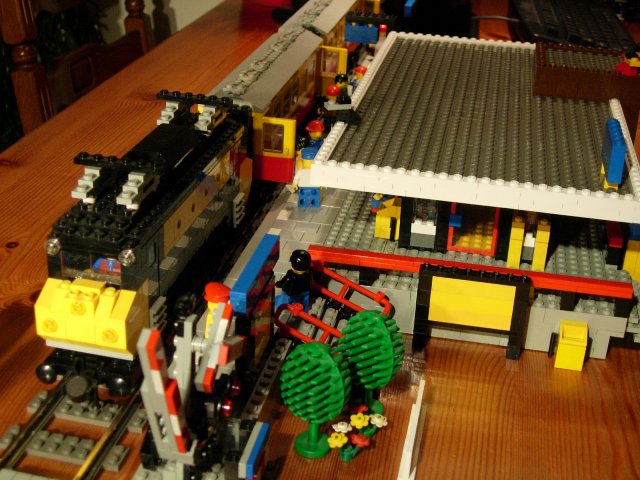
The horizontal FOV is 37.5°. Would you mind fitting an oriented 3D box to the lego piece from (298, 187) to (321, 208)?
[{"bbox_3d":[-0.007,-0.032,0.677,0.016,0.017,0.009,3,25,0],"label":"lego piece"}]

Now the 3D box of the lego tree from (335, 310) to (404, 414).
[{"bbox_3d":[0.026,0.065,0.495,0.033,0.059,0.036,-14,30,-31],"label":"lego tree"}]

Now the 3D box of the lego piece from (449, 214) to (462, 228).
[{"bbox_3d":[0.089,-0.013,0.611,0.008,0.008,0.008,7,25,9],"label":"lego piece"}]

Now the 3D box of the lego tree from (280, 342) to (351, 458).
[{"bbox_3d":[-0.002,0.078,0.465,0.033,0.059,0.036,2,25,-1],"label":"lego tree"}]

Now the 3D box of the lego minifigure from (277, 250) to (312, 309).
[{"bbox_3d":[-0.015,0.023,0.565,0.020,0.040,0.014,-17,32,-36],"label":"lego minifigure"}]

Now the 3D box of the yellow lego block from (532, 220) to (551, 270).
[{"bbox_3d":[0.141,0.003,0.601,0.008,0.033,0.008,7,25,9],"label":"yellow lego block"}]

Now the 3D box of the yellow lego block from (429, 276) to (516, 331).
[{"bbox_3d":[0.089,0.036,0.553,0.048,0.029,0.008,7,25,9],"label":"yellow lego block"}]

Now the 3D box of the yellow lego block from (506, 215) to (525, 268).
[{"bbox_3d":[0.126,0.001,0.603,0.008,0.033,0.008,7,25,9],"label":"yellow lego block"}]

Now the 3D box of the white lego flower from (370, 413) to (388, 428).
[{"bbox_3d":[0.030,0.091,0.476,0.009,0.005,0.009,9,39,-7],"label":"white lego flower"}]

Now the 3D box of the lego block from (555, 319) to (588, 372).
[{"bbox_3d":[0.148,0.062,0.555,0.016,0.025,0.016,7,25,9],"label":"lego block"}]

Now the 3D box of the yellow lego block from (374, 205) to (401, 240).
[{"bbox_3d":[0.048,-0.015,0.640,0.016,0.025,0.016,7,25,9],"label":"yellow lego block"}]

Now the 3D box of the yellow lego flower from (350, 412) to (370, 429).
[{"bbox_3d":[0.020,0.091,0.475,0.009,0.005,0.009,7,45,9],"label":"yellow lego flower"}]

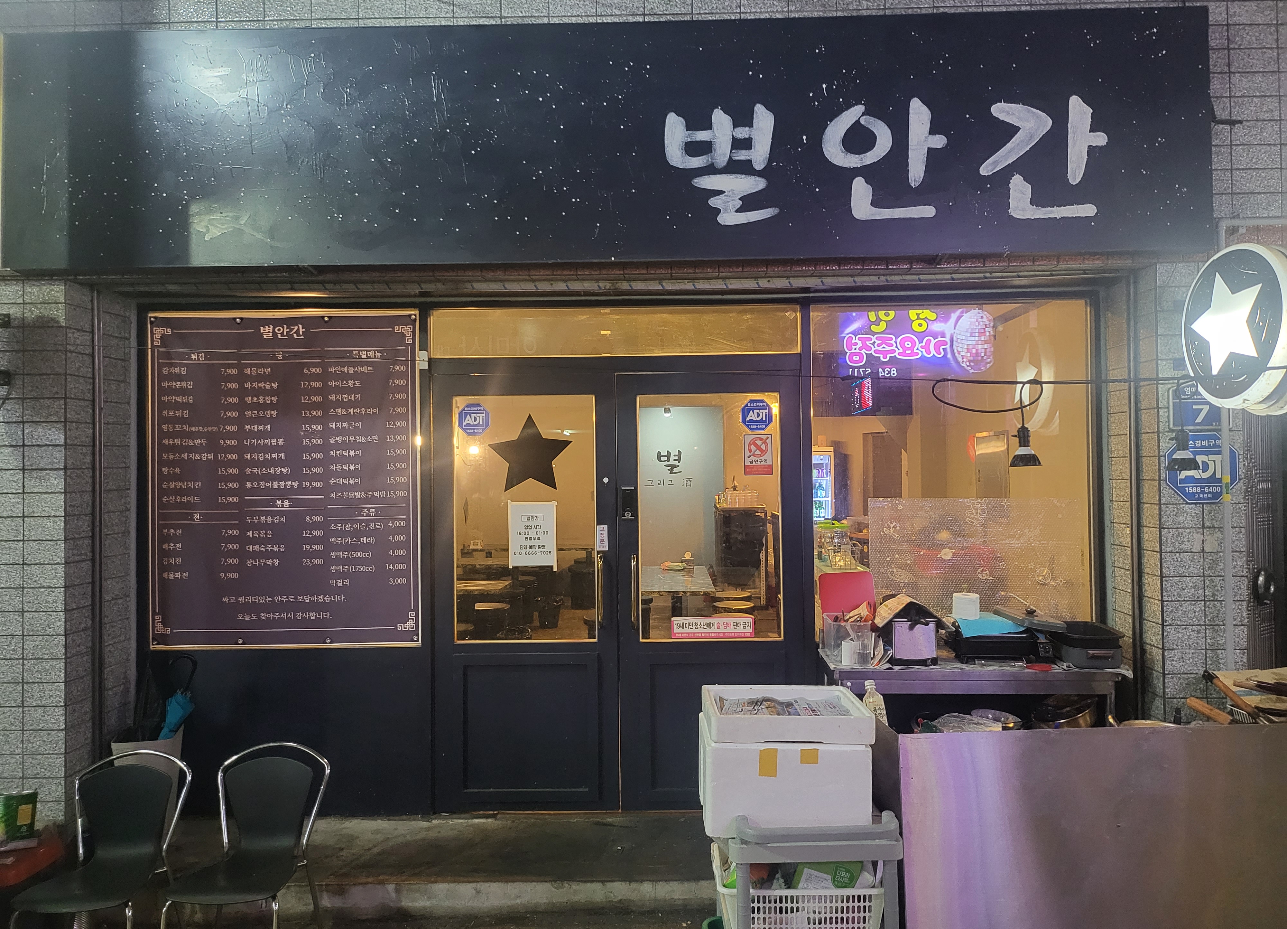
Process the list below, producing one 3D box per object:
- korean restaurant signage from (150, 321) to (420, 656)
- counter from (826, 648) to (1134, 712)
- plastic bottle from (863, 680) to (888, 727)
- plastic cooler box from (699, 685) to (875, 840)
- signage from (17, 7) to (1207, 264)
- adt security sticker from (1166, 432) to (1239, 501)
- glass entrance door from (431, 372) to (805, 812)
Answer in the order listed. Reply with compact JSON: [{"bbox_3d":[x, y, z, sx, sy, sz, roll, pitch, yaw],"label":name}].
[{"bbox_3d":[-1.669,0.068,4.167,1.266,1.567,0.030,-1,-1,1],"label":"korean restaurant signage"},{"bbox_3d":[1.365,1.223,3.869,1.144,0.768,0.500,-1,-1,1],"label":"counter"},{"bbox_3d":[0.727,0.781,2.800,0.065,0.215,0.065,-9,-1,0],"label":"plastic bottle"},{"bbox_3d":[0.394,0.835,2.540,0.450,0.318,0.325,-1,-1,0],"label":"plastic cooler box"},{"bbox_3d":[-0.177,-1.303,3.657,4.866,0.973,0.130,-1,-1,1],"label":"signage"},{"bbox_3d":[2.277,0.011,3.648,0.296,0.291,0.020,-1,-1,1],"label":"adt security sticker"},{"bbox_3d":[-0.122,0.589,4.216,1.742,2.068,0.060,-1,-1,1],"label":"glass entrance door"}]

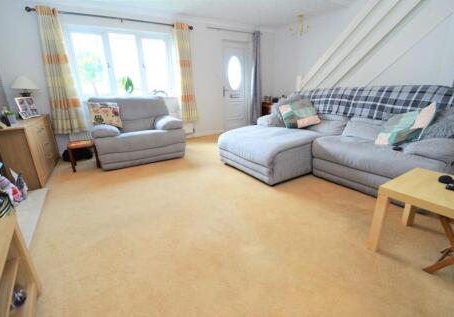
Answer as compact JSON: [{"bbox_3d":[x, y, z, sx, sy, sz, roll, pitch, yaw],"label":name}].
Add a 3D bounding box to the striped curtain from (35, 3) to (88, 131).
[{"bbox_3d":[-2.757,-1.360,3.264,0.425,1.900,0.120,-12,20,-30],"label":"striped curtain"}]

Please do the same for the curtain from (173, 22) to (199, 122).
[{"bbox_3d":[-0.859,-1.795,4.357,0.370,1.970,0.120,-12,20,-30],"label":"curtain"}]

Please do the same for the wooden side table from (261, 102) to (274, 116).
[{"bbox_3d":[1.196,-1.187,5.555,0.480,0.700,0.420,-12,20,-30],"label":"wooden side table"}]

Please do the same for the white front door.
[{"bbox_3d":[0.273,-1.849,5.230,0.800,2.160,0.100,-12,20,-30],"label":"white front door"}]

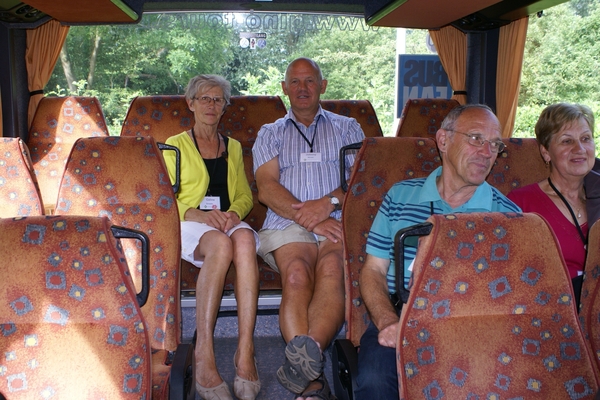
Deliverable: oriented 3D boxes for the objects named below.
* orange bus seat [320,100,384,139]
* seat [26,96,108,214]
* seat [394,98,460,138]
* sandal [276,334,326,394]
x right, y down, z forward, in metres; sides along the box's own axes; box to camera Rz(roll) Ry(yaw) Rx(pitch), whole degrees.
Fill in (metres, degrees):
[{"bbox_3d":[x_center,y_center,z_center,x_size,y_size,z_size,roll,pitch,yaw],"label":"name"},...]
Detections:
[{"bbox_3d":[0.239,-0.005,2.338,0.440,0.900,0.660,-1,11,-5],"label":"orange bus seat"},{"bbox_3d":[-1.096,0.009,2.222,0.440,0.900,0.660,-1,11,-5],"label":"seat"},{"bbox_3d":[0.714,-0.009,2.379,0.440,0.900,0.660,-1,11,-5],"label":"seat"},{"bbox_3d":[0.022,0.444,1.441,0.110,0.285,0.100,33,44,9],"label":"sandal"}]

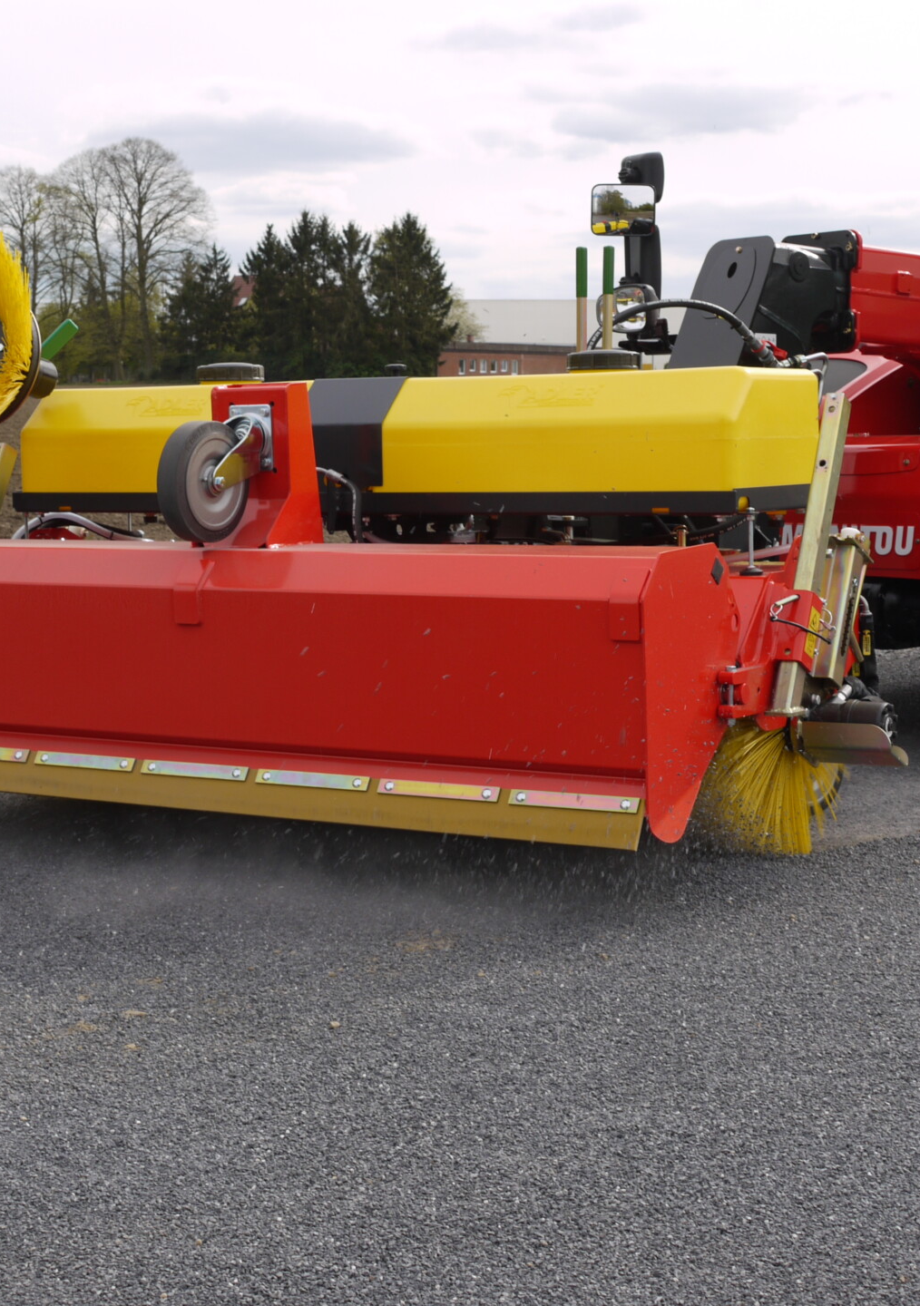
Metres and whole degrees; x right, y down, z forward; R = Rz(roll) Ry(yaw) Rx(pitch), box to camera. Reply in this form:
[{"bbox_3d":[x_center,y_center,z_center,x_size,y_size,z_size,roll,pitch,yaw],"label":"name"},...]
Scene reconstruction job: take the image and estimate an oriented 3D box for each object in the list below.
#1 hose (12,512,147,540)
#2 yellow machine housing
[{"bbox_3d":[-1.000,-0.332,5.813,0.430,0.085,0.100,3,7,31],"label":"hose"},{"bbox_3d":[-0.161,-0.509,5.384,2.020,0.320,0.490,3,7,31],"label":"yellow machine housing"}]

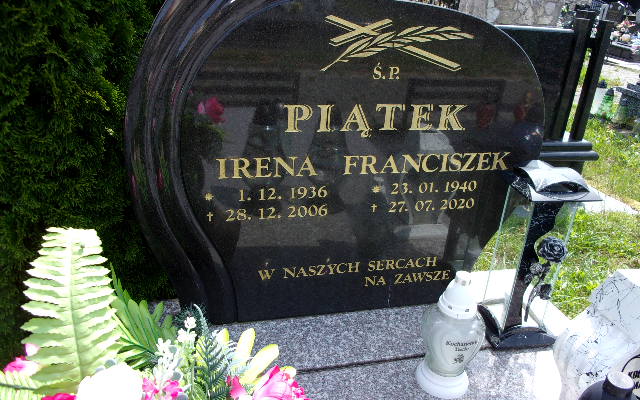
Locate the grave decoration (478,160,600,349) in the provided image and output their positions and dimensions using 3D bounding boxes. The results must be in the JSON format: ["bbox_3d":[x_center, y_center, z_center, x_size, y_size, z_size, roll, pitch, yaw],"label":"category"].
[{"bbox_3d":[0.557,0.138,1.353,0.169,0.473,0.169,1,24,-6],"label":"grave decoration"}]

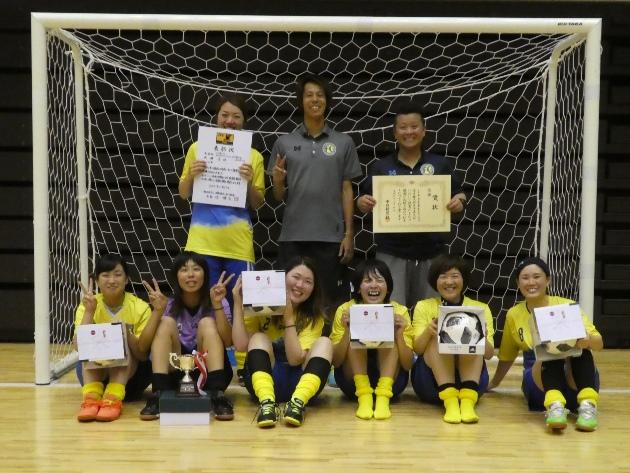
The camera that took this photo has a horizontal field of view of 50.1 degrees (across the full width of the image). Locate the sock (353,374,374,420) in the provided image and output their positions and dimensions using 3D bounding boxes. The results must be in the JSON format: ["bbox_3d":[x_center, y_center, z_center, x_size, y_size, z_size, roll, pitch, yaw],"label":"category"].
[{"bbox_3d":[0.245,0.801,3.418,0.100,0.170,0.240,1,3,2],"label":"sock"}]

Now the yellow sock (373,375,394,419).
[{"bbox_3d":[0.345,0.800,3.379,0.092,0.165,0.230,1,3,6],"label":"yellow sock"}]

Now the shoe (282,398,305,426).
[{"bbox_3d":[-0.078,0.826,3.258,0.099,0.110,0.260,11,-3,9],"label":"shoe"}]

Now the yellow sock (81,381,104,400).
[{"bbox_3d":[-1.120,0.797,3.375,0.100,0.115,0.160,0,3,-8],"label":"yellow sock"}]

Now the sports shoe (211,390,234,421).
[{"bbox_3d":[-0.453,0.822,3.355,0.100,0.108,0.260,0,3,-9],"label":"sports shoe"}]

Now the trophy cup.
[{"bbox_3d":[-0.603,0.658,3.236,0.160,0.203,0.107,1,3,0],"label":"trophy cup"}]

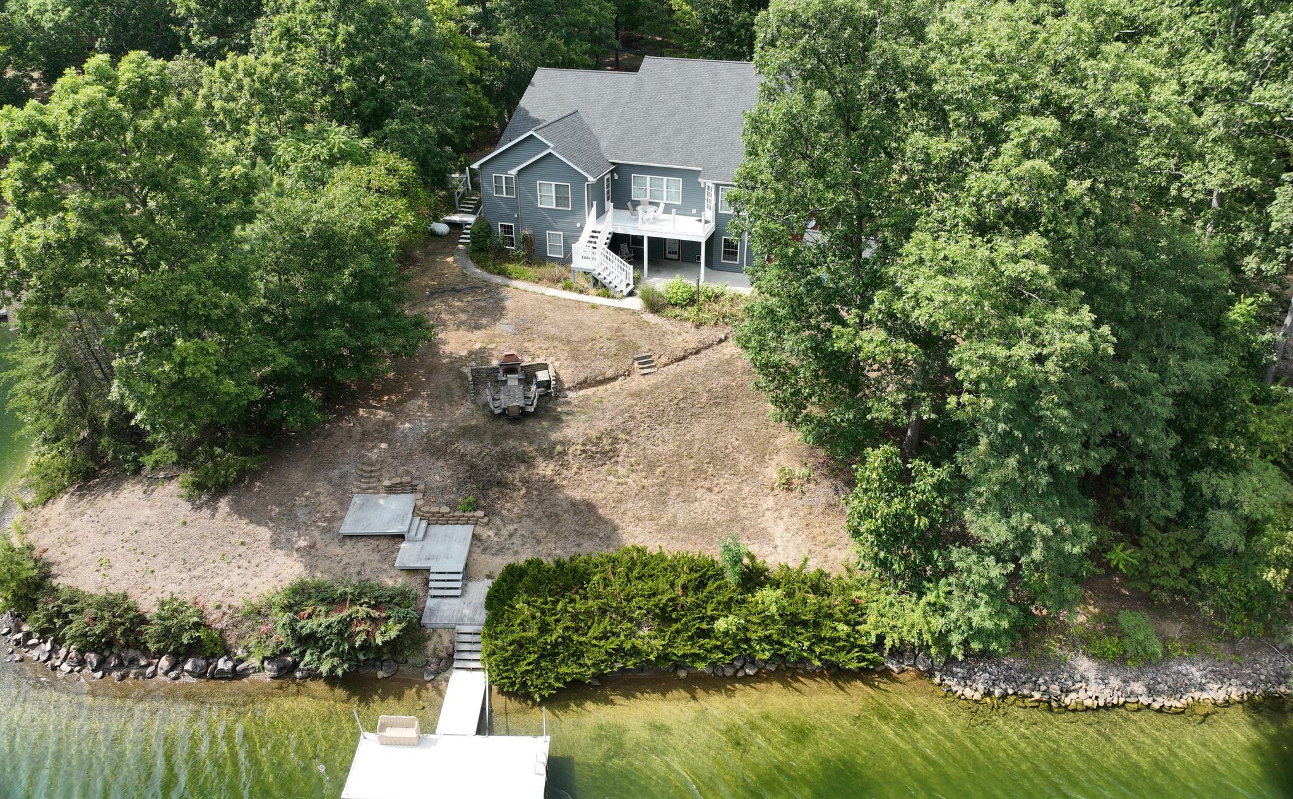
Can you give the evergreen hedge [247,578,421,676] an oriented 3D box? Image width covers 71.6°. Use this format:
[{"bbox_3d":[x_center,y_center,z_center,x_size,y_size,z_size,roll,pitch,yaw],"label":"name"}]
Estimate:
[{"bbox_3d":[-11.184,8.015,32.054,5.700,1.750,3.100,1,28,0],"label":"evergreen hedge"}]

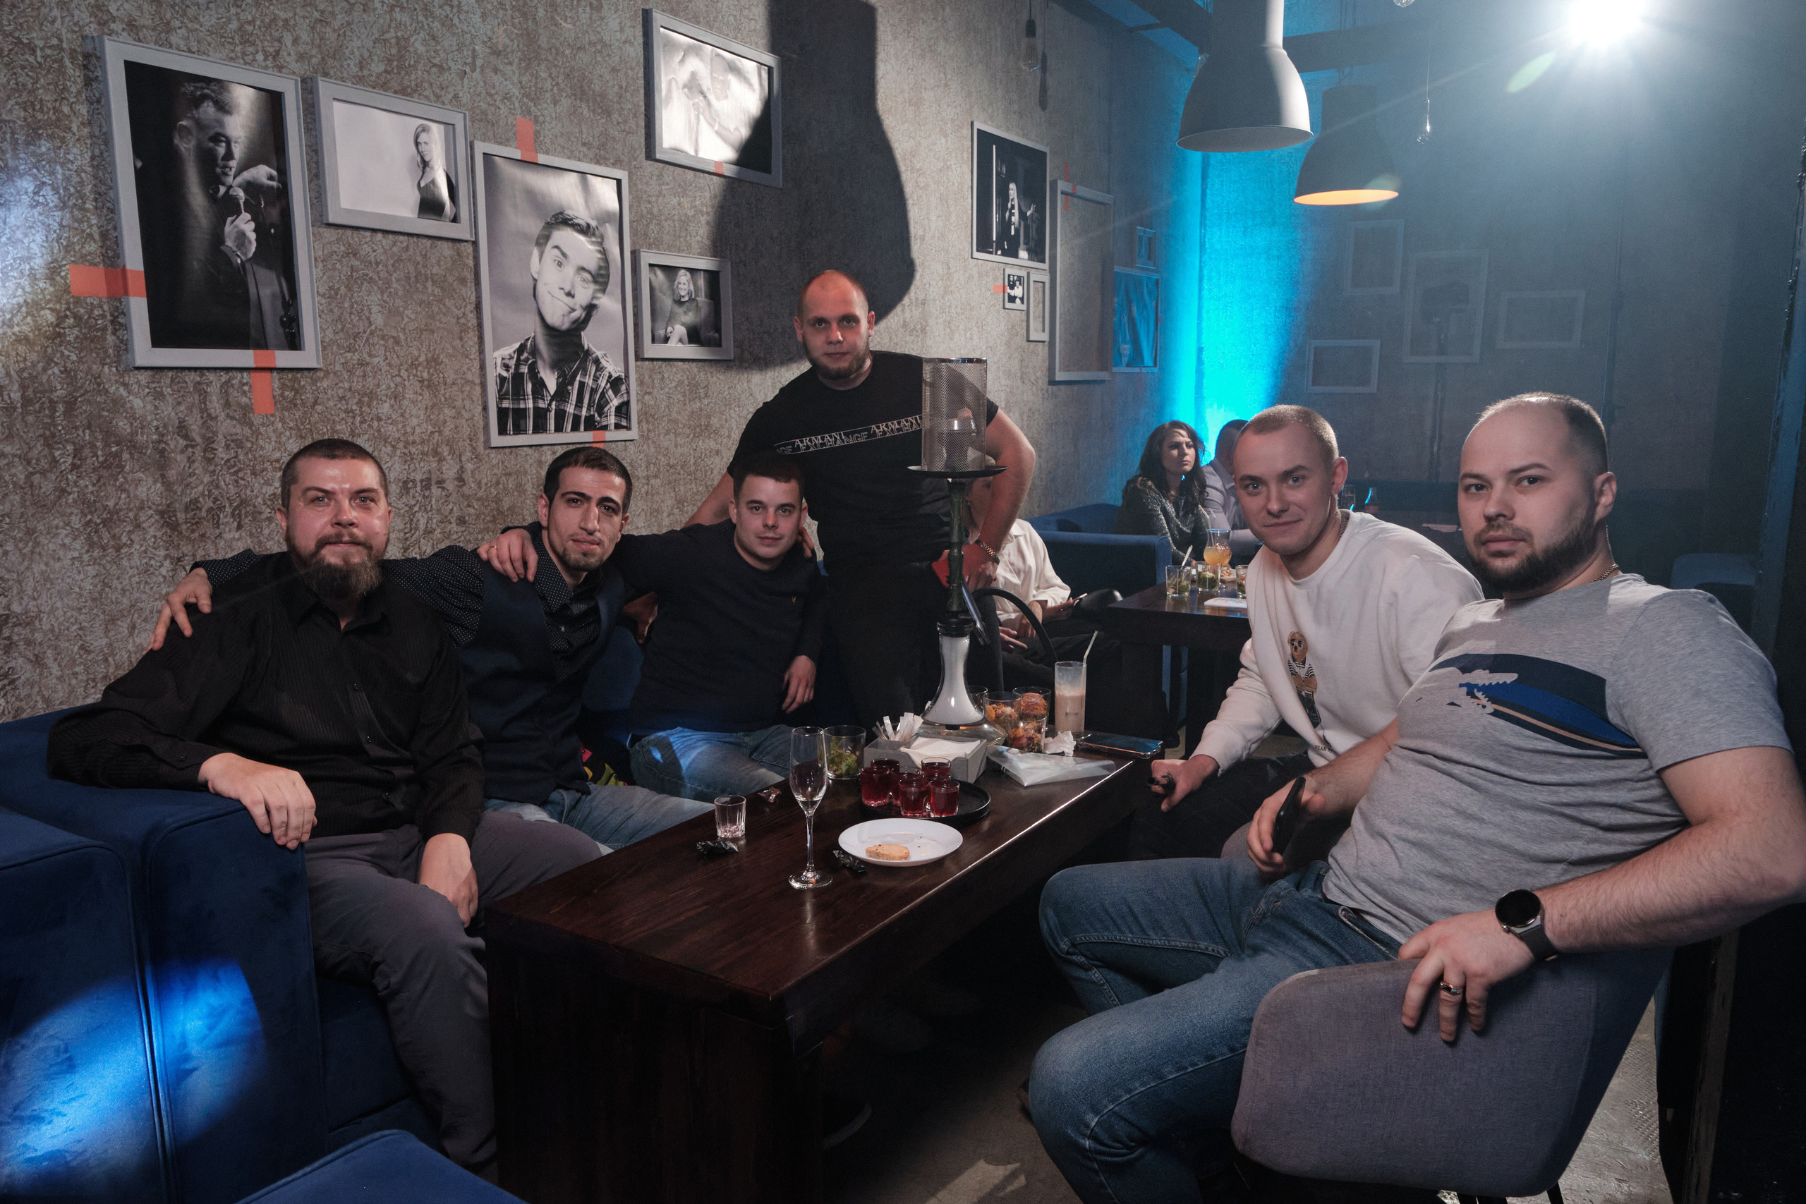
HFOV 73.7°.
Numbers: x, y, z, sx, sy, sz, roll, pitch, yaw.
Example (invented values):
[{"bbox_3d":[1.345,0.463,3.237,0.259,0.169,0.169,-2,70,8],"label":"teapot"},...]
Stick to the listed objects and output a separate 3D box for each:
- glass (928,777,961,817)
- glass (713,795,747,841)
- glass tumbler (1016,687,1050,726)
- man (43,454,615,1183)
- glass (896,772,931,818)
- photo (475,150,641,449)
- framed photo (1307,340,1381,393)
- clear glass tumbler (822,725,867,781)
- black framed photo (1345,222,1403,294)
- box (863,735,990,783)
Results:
[{"bbox_3d":[0.072,0.335,2.054,0.051,0.059,0.051,0,10,0],"label":"glass"},{"bbox_3d":[-0.282,0.354,1.977,0.051,0.059,0.051,0,10,0],"label":"glass"},{"bbox_3d":[0.262,0.223,2.455,0.077,0.078,0.077,0,10,0],"label":"glass tumbler"},{"bbox_3d":[-0.900,0.385,1.957,0.840,1.260,0.850,-6,12,-31],"label":"man"},{"bbox_3d":[0.020,0.332,2.053,0.051,0.059,0.051,7,12,33],"label":"glass"},{"bbox_3d":[-0.864,-0.752,3.035,0.030,0.697,0.479,7,12,33],"label":"photo"},{"bbox_3d":[2.281,-1.212,6.209,0.342,0.267,0.028,7,12,32],"label":"framed photo"},{"bbox_3d":[-0.108,0.286,2.281,0.079,0.086,0.079,0,10,0],"label":"clear glass tumbler"},{"bbox_3d":[2.380,-1.728,6.055,0.253,0.356,0.028,7,12,32],"label":"black framed photo"},{"bbox_3d":[0.042,0.282,2.205,0.196,0.052,0.120,4,10,17],"label":"box"}]

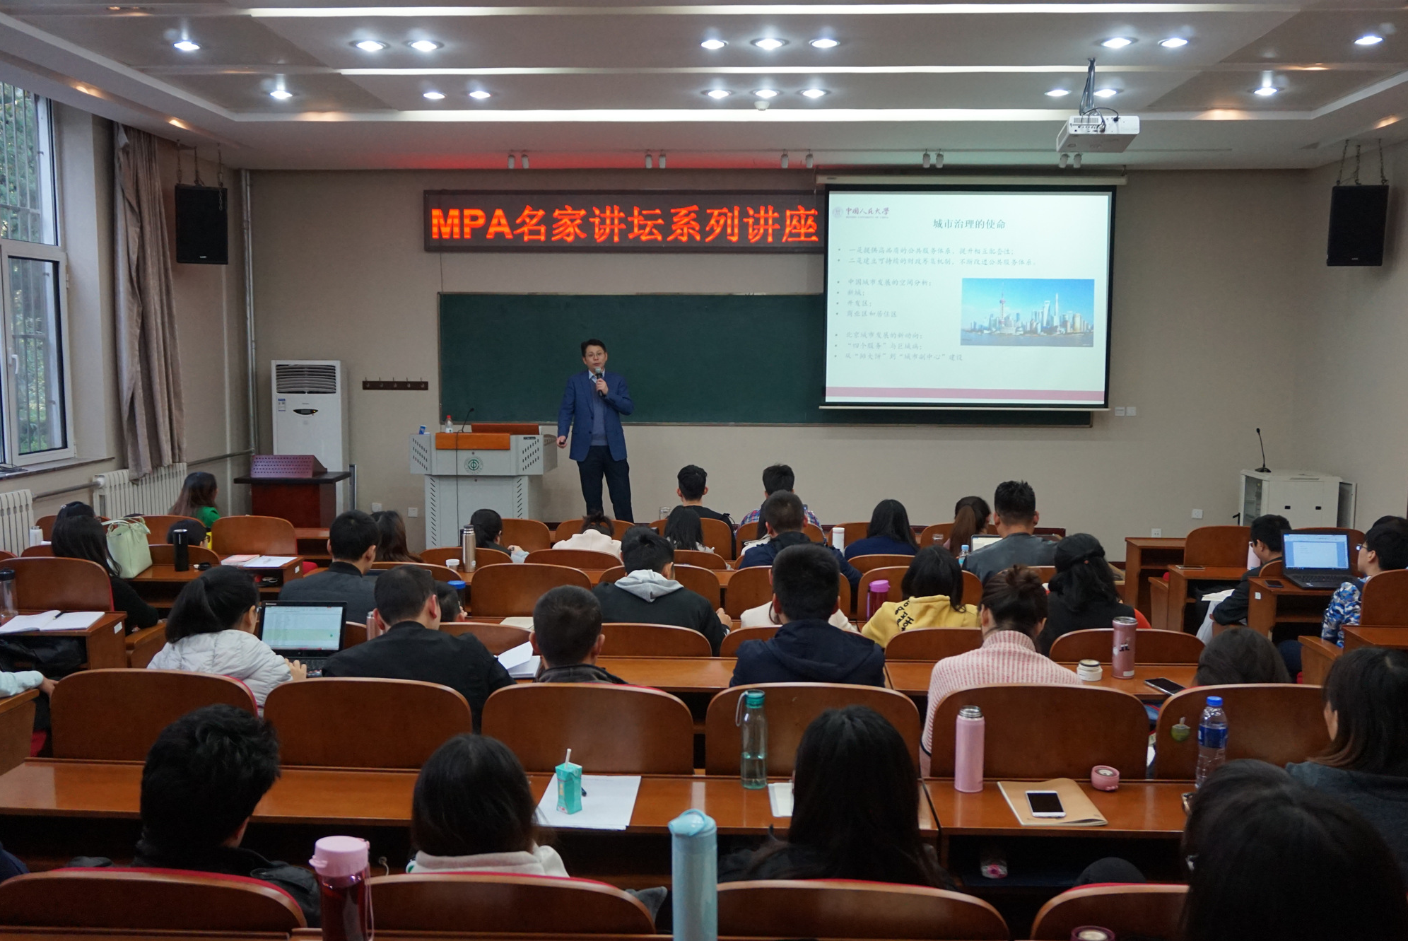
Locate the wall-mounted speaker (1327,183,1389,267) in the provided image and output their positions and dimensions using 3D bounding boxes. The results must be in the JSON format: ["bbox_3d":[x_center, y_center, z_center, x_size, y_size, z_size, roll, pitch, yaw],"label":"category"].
[{"bbox_3d":[5.063,-1.906,9.471,0.375,0.590,0.350,2,14,19],"label":"wall-mounted speaker"}]

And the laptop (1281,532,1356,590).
[{"bbox_3d":[3.137,0.451,6.117,0.345,0.235,0.290,1,6,7],"label":"laptop"}]

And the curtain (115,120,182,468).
[{"bbox_3d":[-4.125,-1.246,9.176,0.200,2.550,0.650,1,6,3],"label":"curtain"}]

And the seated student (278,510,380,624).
[{"bbox_3d":[-1.179,0.772,4.446,0.520,1.290,0.780,1,6,10],"label":"seated student"}]

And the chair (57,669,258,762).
[{"bbox_3d":[-1.296,0.938,3.131,0.500,0.991,0.550,1,6,3],"label":"chair"}]

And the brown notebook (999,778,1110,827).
[{"bbox_3d":[0.768,0.726,2.690,0.180,0.014,0.255,1,6,4],"label":"brown notebook"}]

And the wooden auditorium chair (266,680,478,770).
[{"bbox_3d":[-0.801,0.949,3.187,0.510,0.970,0.540,0,6,2],"label":"wooden auditorium chair"}]

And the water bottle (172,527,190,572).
[{"bbox_3d":[-2.716,0.411,6.315,0.074,0.220,0.074,1,6,2],"label":"water bottle"}]

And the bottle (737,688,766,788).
[{"bbox_3d":[0.107,0.608,2.769,0.066,0.225,0.060,1,6,3],"label":"bottle"}]

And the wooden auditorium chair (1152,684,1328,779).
[{"bbox_3d":[1.391,1.001,3.319,0.540,1.006,0.560,1,6,2],"label":"wooden auditorium chair"}]

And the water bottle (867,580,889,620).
[{"bbox_3d":[0.755,0.568,5.242,0.080,0.174,0.080,1,6,2],"label":"water bottle"}]

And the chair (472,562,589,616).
[{"bbox_3d":[-0.698,0.835,5.185,0.500,0.968,0.550,1,6,3],"label":"chair"}]

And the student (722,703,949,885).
[{"bbox_3d":[0.240,0.980,2.383,0.460,1.232,0.720,1,6,2],"label":"student"}]

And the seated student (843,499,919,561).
[{"bbox_3d":[0.970,0.751,6.837,0.460,1.257,0.750,1,6,2],"label":"seated student"}]

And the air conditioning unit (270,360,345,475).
[{"bbox_3d":[-3.416,-0.047,10.688,0.575,1.840,0.340,0,6,-3],"label":"air conditioning unit"}]

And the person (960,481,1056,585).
[{"bbox_3d":[1.339,0.667,5.463,0.490,1.265,0.720,1,6,3],"label":"person"}]

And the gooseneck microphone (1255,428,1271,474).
[{"bbox_3d":[4.669,-0.165,10.132,0.140,0.374,0.130,-3,7,-28],"label":"gooseneck microphone"}]

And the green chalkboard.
[{"bbox_3d":[0.538,-1.006,11.143,5.990,1.200,0.050,1,6,2],"label":"green chalkboard"}]

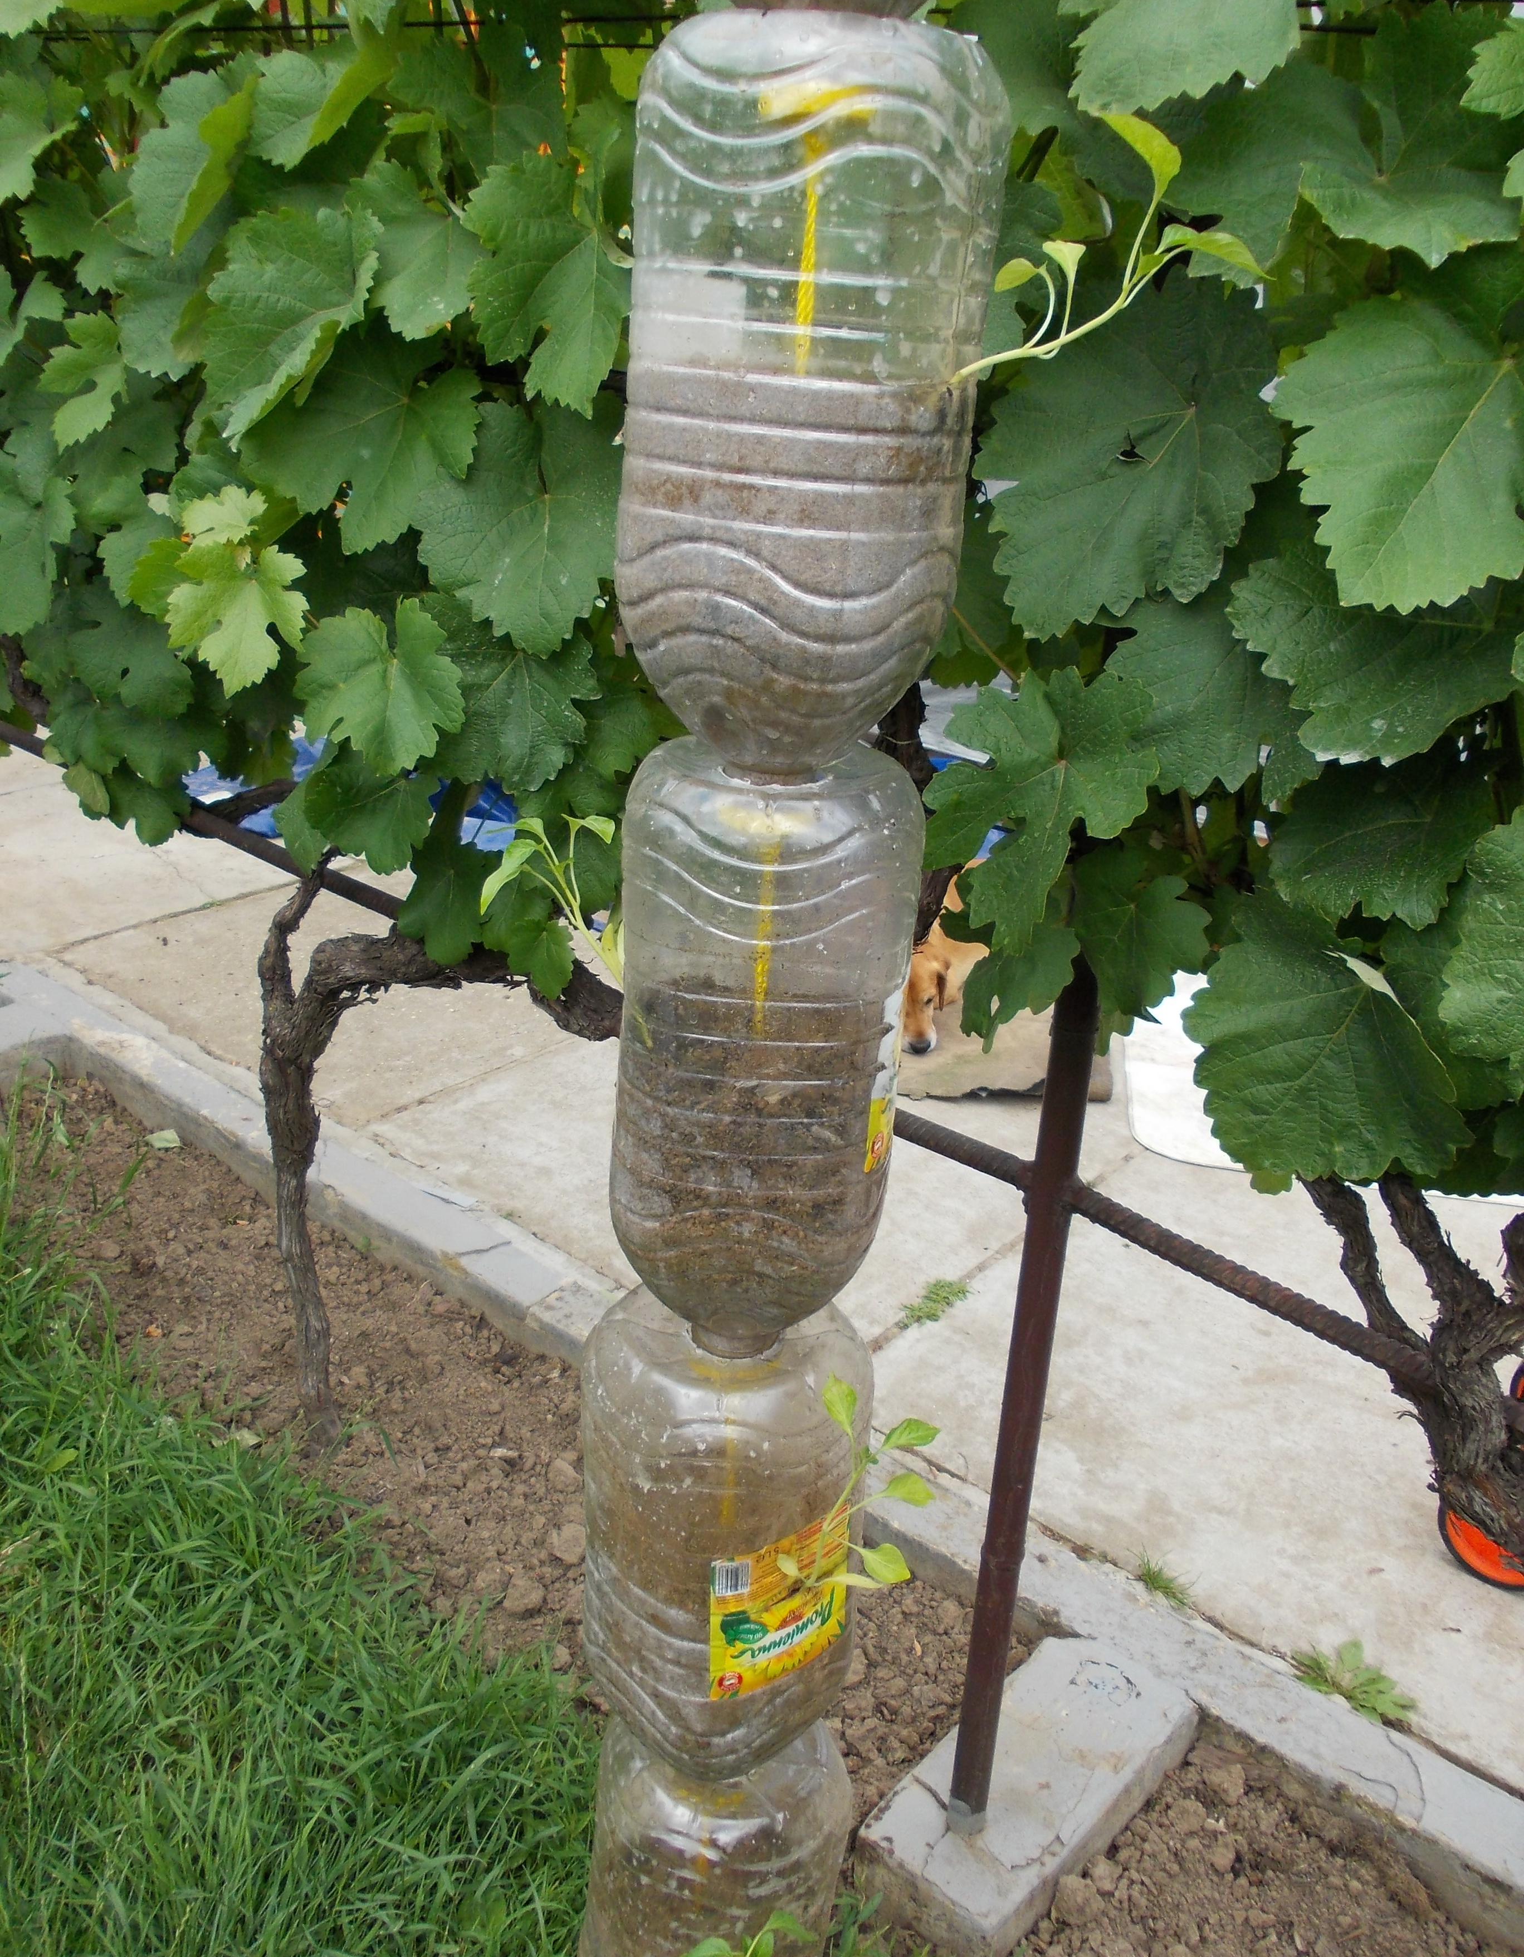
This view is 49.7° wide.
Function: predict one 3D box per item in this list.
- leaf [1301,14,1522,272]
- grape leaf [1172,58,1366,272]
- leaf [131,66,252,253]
[{"bbox_3d":[0.366,-0.476,0.930,0.140,0.155,0.070,14,5,24],"label":"leaf"},{"bbox_3d":[0.305,-0.497,1.000,0.145,0.145,0.050,13,12,21],"label":"grape leaf"},{"bbox_3d":[-0.528,-0.758,1.520,0.125,0.175,0.080,5,8,3],"label":"leaf"}]

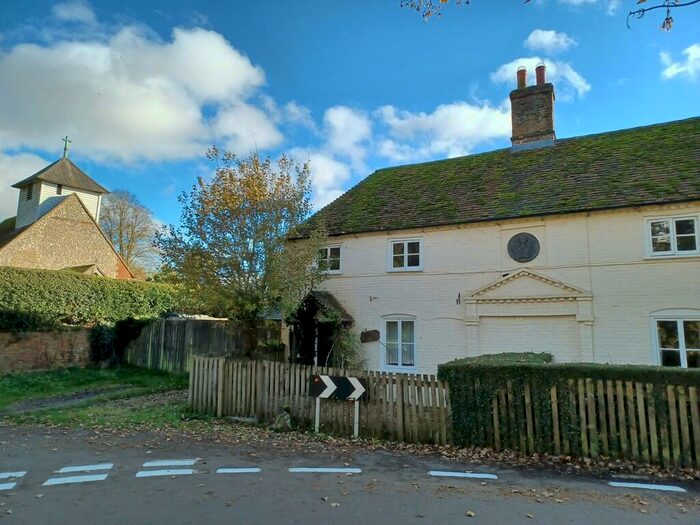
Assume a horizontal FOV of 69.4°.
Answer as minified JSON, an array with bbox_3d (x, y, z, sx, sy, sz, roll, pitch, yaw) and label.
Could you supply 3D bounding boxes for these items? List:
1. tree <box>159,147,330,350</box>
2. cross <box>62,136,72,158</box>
[{"bbox_3d":[-2.670,0.194,12.314,3.950,6.077,3.800,1,-9,0],"label":"tree"},{"bbox_3d":[-18.481,-7.507,33.000,0.100,1.360,0.560,-8,-13,44],"label":"cross"}]

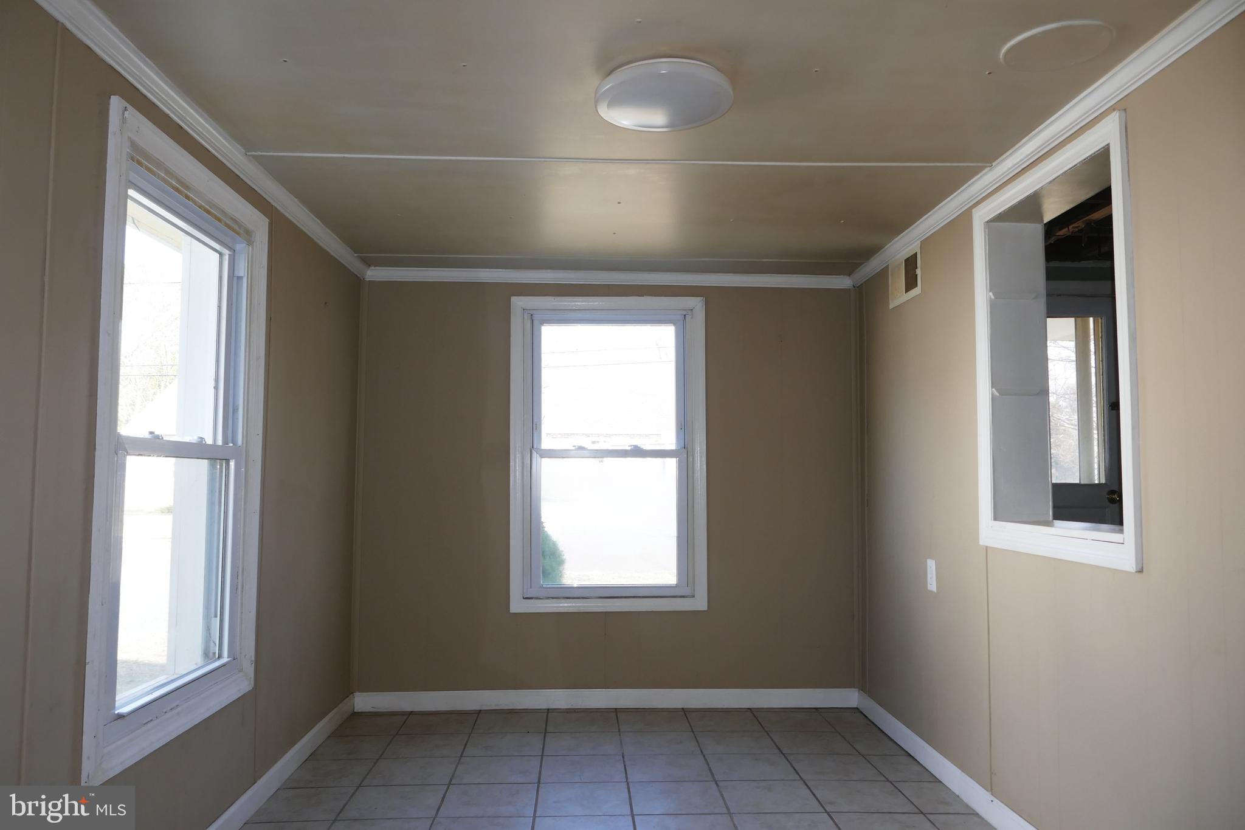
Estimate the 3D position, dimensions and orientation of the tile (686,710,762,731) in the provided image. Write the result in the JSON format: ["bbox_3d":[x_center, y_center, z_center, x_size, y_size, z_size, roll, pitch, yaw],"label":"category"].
[{"bbox_3d":[0.460,1.374,3.868,0.308,0.010,0.305,0,-4,-2],"label":"tile"}]

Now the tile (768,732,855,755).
[{"bbox_3d":[0.787,1.358,3.586,0.306,0.010,0.306,0,-4,-3],"label":"tile"}]

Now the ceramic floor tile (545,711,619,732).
[{"bbox_3d":[-0.174,1.374,3.851,0.306,0.010,0.306,0,-4,-3],"label":"ceramic floor tile"}]

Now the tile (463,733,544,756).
[{"bbox_3d":[-0.475,1.347,3.521,0.308,0.010,0.305,0,-4,-2],"label":"tile"}]

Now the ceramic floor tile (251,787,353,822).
[{"bbox_3d":[-1.051,1.298,2.873,0.282,0.010,0.304,0,-4,-2],"label":"ceramic floor tile"}]

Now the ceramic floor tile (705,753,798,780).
[{"bbox_3d":[0.485,1.332,3.260,0.308,0.010,0.305,0,-4,-2],"label":"ceramic floor tile"}]

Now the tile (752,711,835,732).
[{"bbox_3d":[0.775,1.376,3.881,0.308,0.010,0.305,0,-4,-2],"label":"tile"}]

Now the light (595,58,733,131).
[{"bbox_3d":[0.105,-0.792,2.183,0.350,0.056,0.350,0,-4,-2],"label":"light"}]

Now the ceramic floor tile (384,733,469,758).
[{"bbox_3d":[-0.783,1.332,3.472,0.305,0.010,0.301,0,-4,-3],"label":"ceramic floor tile"}]

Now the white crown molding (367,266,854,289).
[{"bbox_3d":[-0.051,-0.657,4.162,2.361,0.050,0.050,0,-4,-2],"label":"white crown molding"}]

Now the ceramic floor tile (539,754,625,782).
[{"bbox_3d":[-0.146,1.326,3.228,0.308,0.010,0.304,0,-4,-2],"label":"ceramic floor tile"}]

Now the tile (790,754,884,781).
[{"bbox_3d":[0.800,1.334,3.273,0.308,0.010,0.305,0,-4,-2],"label":"tile"}]

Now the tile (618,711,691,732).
[{"bbox_3d":[0.139,1.371,3.856,0.308,0.010,0.304,0,-4,-2],"label":"tile"}]

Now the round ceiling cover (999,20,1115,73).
[{"bbox_3d":[0.993,-0.841,1.980,0.236,0.015,0.236,0,-4,0],"label":"round ceiling cover"}]

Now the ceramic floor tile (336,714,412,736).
[{"bbox_3d":[-1.091,1.364,3.805,0.253,0.010,0.303,0,-4,-2],"label":"ceramic floor tile"}]

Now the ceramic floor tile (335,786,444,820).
[{"bbox_3d":[-0.762,1.301,2.895,0.306,0.010,0.306,0,-4,-3],"label":"ceramic floor tile"}]

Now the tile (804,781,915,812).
[{"bbox_3d":[0.813,1.314,2.974,0.308,0.010,0.305,0,-4,-2],"label":"tile"}]

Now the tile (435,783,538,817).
[{"bbox_3d":[-0.447,1.304,2.909,0.306,0.010,0.306,0,-4,-3],"label":"tile"}]

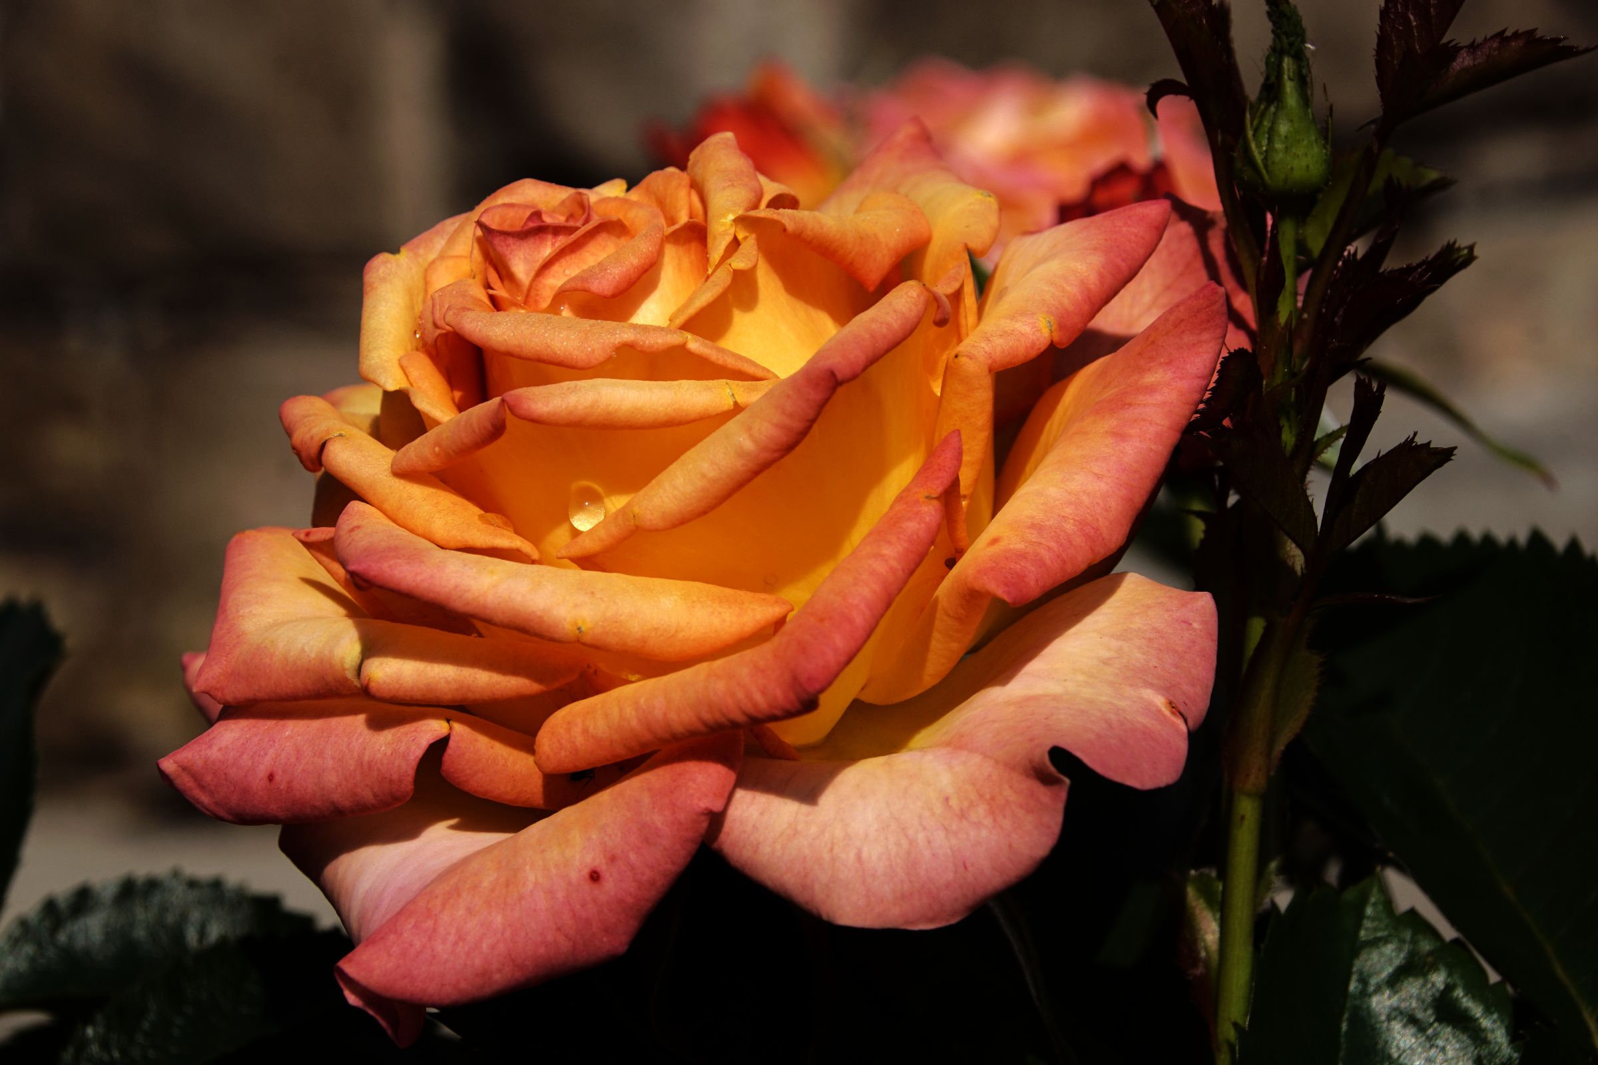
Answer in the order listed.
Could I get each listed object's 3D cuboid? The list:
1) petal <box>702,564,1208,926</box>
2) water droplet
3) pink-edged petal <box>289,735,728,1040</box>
[{"bbox_3d":[0.016,0.021,0.592,0.041,0.027,0.032,-4,13,-20],"label":"petal"},{"bbox_3d":[-0.021,-0.003,0.597,0.004,0.005,0.003,0,12,0],"label":"water droplet"},{"bbox_3d":[-0.028,0.035,0.582,0.040,0.024,0.022,3,12,12],"label":"pink-edged petal"}]

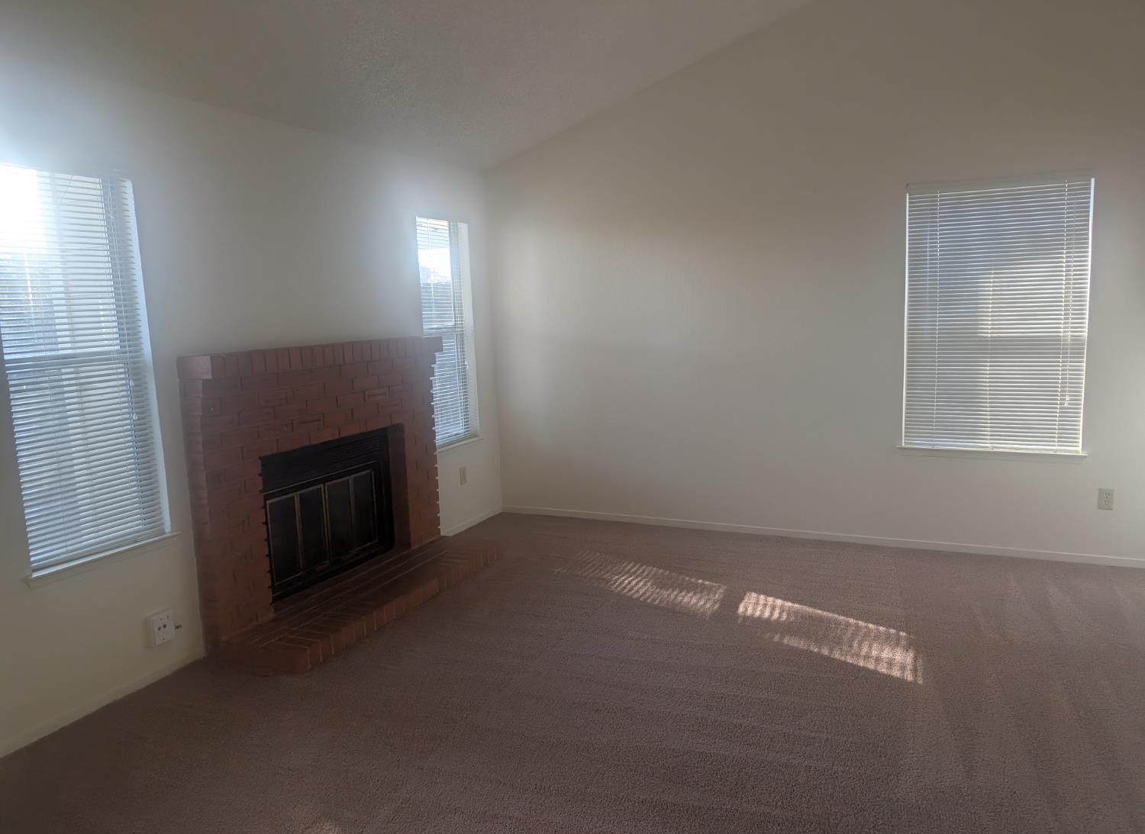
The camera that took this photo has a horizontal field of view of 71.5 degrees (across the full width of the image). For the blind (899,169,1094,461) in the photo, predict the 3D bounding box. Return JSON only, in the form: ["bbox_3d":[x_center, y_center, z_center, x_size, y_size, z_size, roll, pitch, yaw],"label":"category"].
[{"bbox_3d":[2.318,-0.549,4.393,0.885,1.477,0.095,2,8,25],"label":"blind"}]

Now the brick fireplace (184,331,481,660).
[{"bbox_3d":[-1.046,0.297,4.059,0.530,1.327,1.672,2,8,25],"label":"brick fireplace"}]

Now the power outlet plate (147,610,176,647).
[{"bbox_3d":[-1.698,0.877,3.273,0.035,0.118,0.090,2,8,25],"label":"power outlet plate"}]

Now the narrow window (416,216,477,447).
[{"bbox_3d":[-0.828,-0.544,5.204,0.095,1.456,0.583,2,8,25],"label":"narrow window"}]

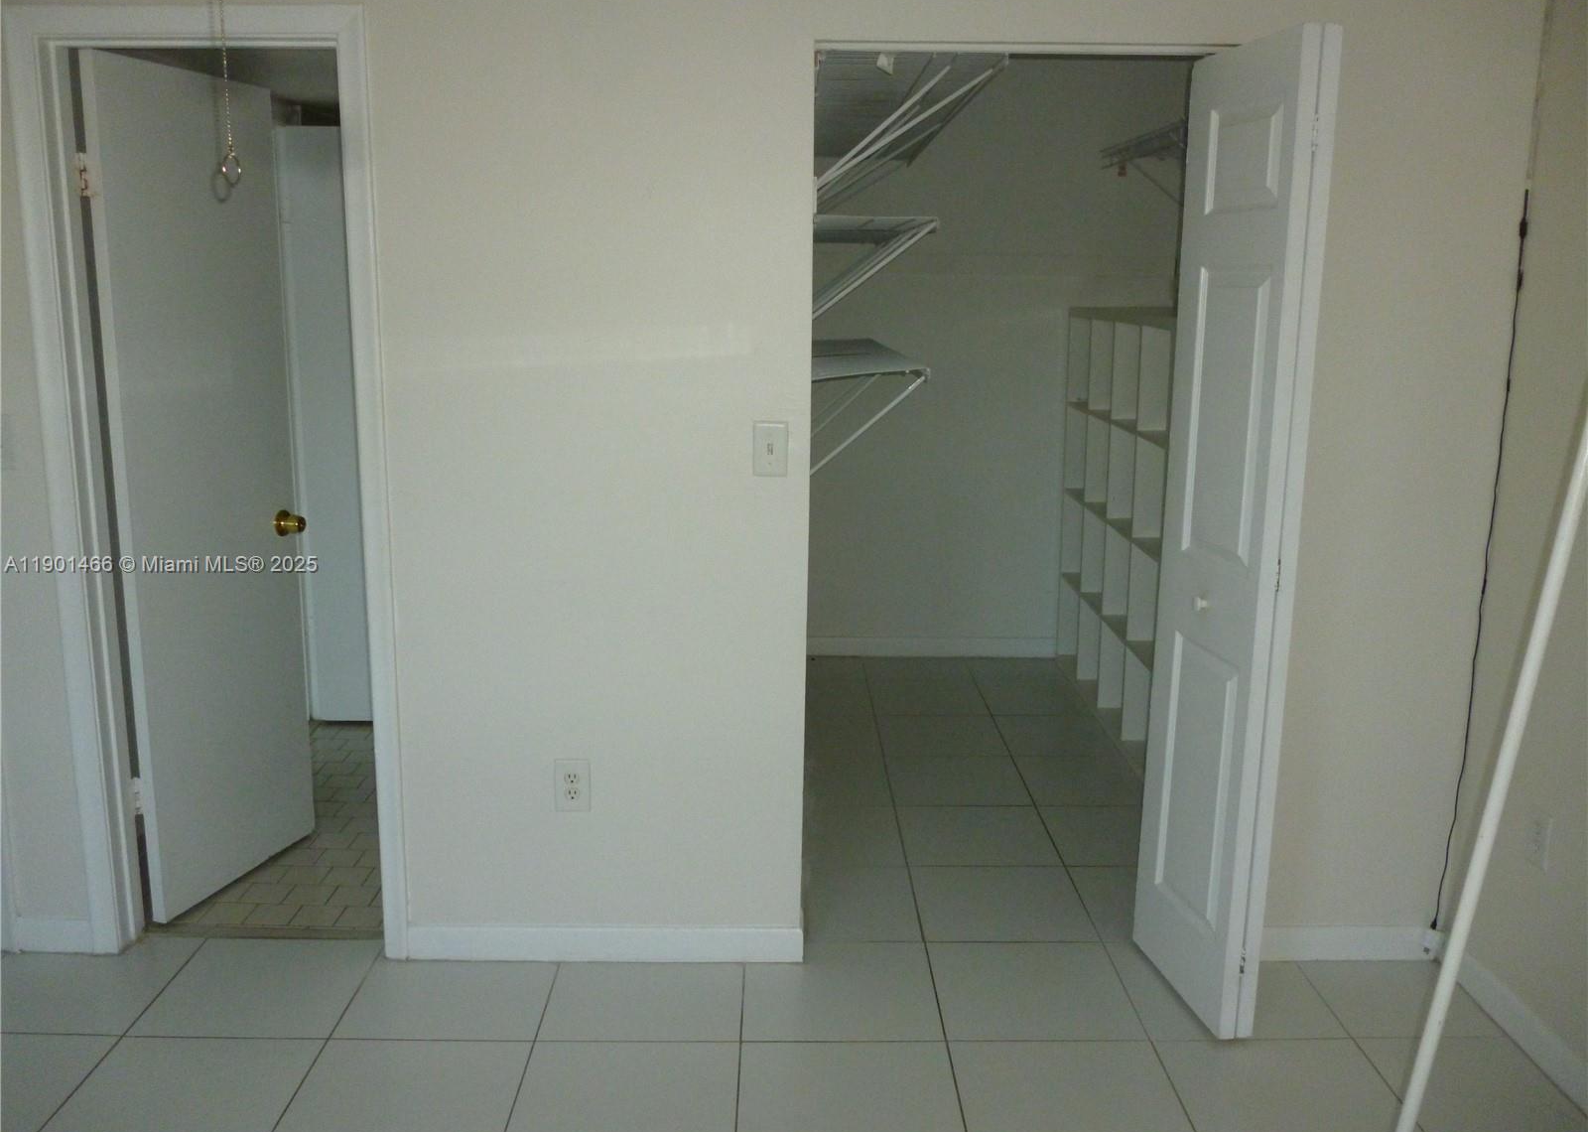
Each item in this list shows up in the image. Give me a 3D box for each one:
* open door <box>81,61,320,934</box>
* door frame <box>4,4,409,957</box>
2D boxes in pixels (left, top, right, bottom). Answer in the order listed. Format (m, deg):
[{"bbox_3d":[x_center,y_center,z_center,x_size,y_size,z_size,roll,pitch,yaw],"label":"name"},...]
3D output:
[{"bbox_3d":[-1.450,-0.168,3.198,0.037,2.005,0.585,4,12,16],"label":"open door"},{"bbox_3d":[-1.244,-0.116,2.844,0.725,2.077,0.140,0,12,-1],"label":"door frame"}]

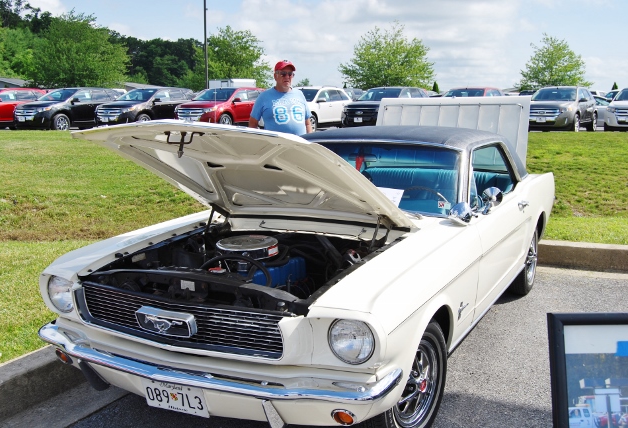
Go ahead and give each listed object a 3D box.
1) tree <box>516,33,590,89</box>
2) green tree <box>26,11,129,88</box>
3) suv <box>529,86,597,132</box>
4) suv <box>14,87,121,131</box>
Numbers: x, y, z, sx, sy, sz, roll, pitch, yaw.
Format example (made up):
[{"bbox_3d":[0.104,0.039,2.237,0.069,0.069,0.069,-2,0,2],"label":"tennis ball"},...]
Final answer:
[{"bbox_3d":[18.000,-10.668,52.494,5.620,5.950,5.620,0,10,0],"label":"tree"},{"bbox_3d":[-16.473,-10.496,48.952,7.280,7.600,7.280,0,9,0],"label":"green tree"},{"bbox_3d":[8.990,-3.830,25.350,1.950,1.700,4.680,6,11,34],"label":"suv"},{"bbox_3d":[-8.906,-3.939,26.317,1.940,1.700,4.680,6,11,34],"label":"suv"}]

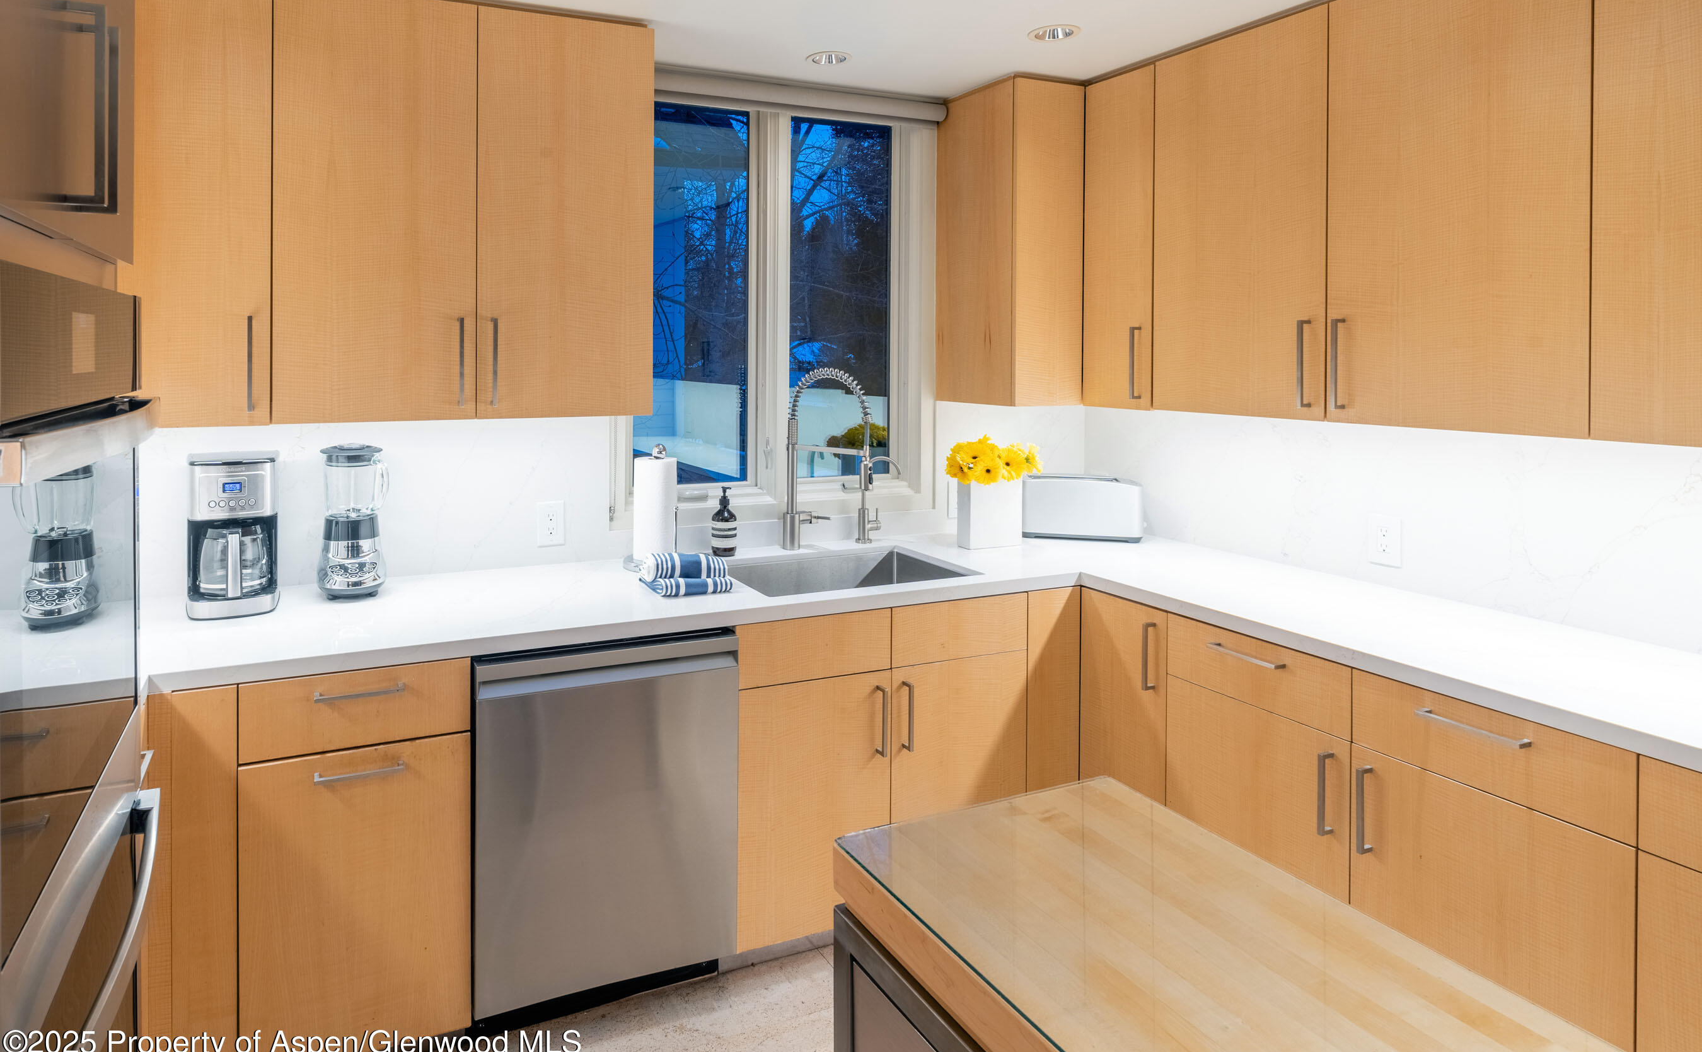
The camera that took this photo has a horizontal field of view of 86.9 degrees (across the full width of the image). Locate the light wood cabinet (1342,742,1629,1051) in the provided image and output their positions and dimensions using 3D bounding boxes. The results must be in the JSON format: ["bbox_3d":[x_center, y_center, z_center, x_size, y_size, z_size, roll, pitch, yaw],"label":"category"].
[{"bbox_3d":[1.397,0.793,1.778,0.500,0.630,0.490,-3,6,-26],"label":"light wood cabinet"}]

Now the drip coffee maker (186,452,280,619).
[{"bbox_3d":[-1.499,0.016,2.189,0.188,0.362,0.220,-3,6,-26],"label":"drip coffee maker"}]

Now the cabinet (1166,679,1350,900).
[{"bbox_3d":[1.167,0.724,2.209,0.500,0.630,0.480,-3,6,-26],"label":"cabinet"}]

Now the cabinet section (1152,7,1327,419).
[{"bbox_3d":[1.203,-0.799,2.562,0.340,1.017,0.607,-2,6,-26],"label":"cabinet section"}]

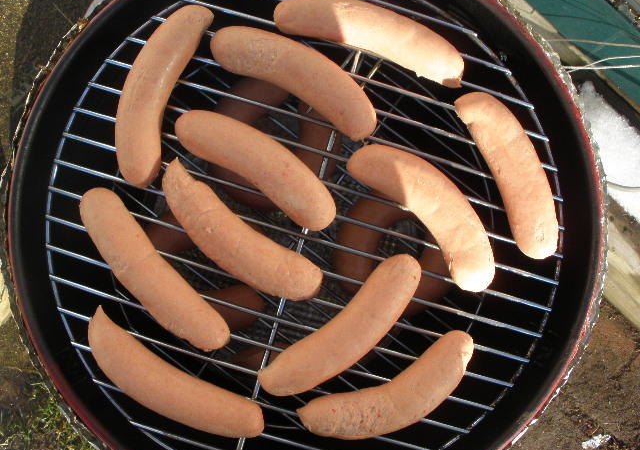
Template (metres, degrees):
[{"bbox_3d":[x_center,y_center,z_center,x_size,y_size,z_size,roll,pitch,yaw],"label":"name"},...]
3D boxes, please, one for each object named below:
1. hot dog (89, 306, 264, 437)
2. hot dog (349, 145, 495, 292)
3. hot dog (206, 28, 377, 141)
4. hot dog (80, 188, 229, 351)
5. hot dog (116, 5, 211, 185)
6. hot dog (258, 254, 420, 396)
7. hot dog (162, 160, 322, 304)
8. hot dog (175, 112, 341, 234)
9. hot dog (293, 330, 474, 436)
[{"bbox_3d":[-0.106,0.113,0.471,0.146,0.033,0.041,31,87,0],"label":"hot dog"},{"bbox_3d":[0.081,-0.011,0.483,0.050,0.035,0.136,-43,90,-3],"label":"hot dog"},{"bbox_3d":[-0.015,-0.110,0.484,0.134,0.033,0.043,30,87,-1],"label":"hot dog"},{"bbox_3d":[-0.122,0.035,0.474,0.038,0.034,0.146,-41,89,-3],"label":"hot dog"},{"bbox_3d":[-0.120,-0.098,0.480,0.042,0.033,0.138,19,87,-1],"label":"hot dog"},{"bbox_3d":[0.020,0.076,0.477,0.142,0.034,0.042,-41,90,-3],"label":"hot dog"},{"bbox_3d":[-0.062,0.010,0.477,0.140,0.035,0.041,37,87,0],"label":"hot dog"},{"bbox_3d":[-0.043,-0.044,0.480,0.134,0.034,0.041,34,87,0],"label":"hot dog"},{"bbox_3d":[0.054,0.122,0.477,0.135,0.035,0.047,-26,89,-3],"label":"hot dog"}]

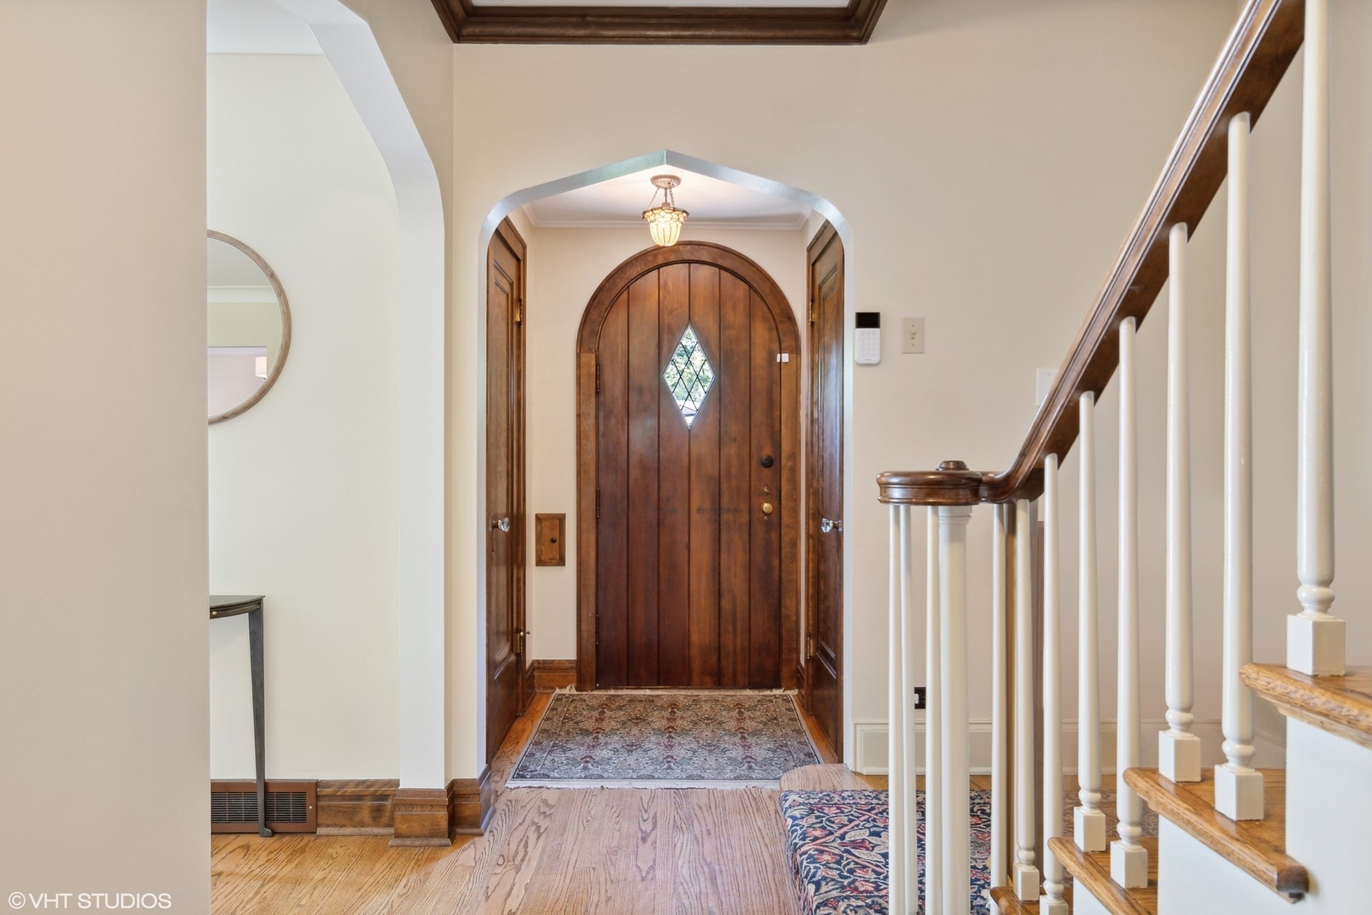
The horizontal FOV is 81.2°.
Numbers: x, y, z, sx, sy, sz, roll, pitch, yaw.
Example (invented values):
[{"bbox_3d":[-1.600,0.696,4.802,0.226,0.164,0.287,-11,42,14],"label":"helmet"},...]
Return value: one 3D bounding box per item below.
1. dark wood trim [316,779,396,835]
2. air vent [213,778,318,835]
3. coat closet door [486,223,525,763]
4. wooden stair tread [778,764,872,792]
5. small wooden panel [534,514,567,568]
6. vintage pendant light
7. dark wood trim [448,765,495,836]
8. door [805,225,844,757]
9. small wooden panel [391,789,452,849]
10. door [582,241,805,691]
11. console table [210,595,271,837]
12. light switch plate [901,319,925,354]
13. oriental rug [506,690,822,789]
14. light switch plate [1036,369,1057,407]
[{"bbox_3d":[-1.000,1.076,2.472,0.265,0.168,0.030,0,0,0],"label":"dark wood trim"},{"bbox_3d":[-1.335,1.088,2.495,0.385,0.165,0.030,0,0,-1],"label":"air vent"},{"bbox_3d":[-0.775,0.140,3.370,0.050,2.060,0.670,0,0,-1],"label":"coat closet door"},{"bbox_3d":[0.430,0.990,2.420,0.300,0.036,0.240,0,0,0],"label":"wooden stair tread"},{"bbox_3d":[-0.676,0.415,4.005,0.150,0.267,0.028,0,0,-1],"label":"small wooden panel"},{"bbox_3d":[-0.085,-1.016,3.330,0.198,0.283,0.198,0,0,0],"label":"vintage pendant light"},{"bbox_3d":[-0.675,1.076,2.530,0.108,0.168,0.150,0,0,0],"label":"dark wood trim"},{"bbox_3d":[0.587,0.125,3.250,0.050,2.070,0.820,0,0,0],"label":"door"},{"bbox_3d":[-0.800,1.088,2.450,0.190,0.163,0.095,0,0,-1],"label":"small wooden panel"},{"bbox_3d":[0.012,0.045,4.050,1.125,2.250,0.130,0,0,-1],"label":"door"},{"bbox_3d":[-1.535,0.790,2.310,0.550,0.738,0.285,0,0,0],"label":"console table"},{"bbox_3d":[0.722,-0.385,2.532,0.070,0.115,0.010,0,0,-1],"label":"light switch plate"},{"bbox_3d":[-0.053,1.155,3.375,1.160,0.010,1.140,0,0,0],"label":"oriental rug"},{"bbox_3d":[1.151,-0.220,2.532,0.079,0.122,0.009,0,0,-1],"label":"light switch plate"}]

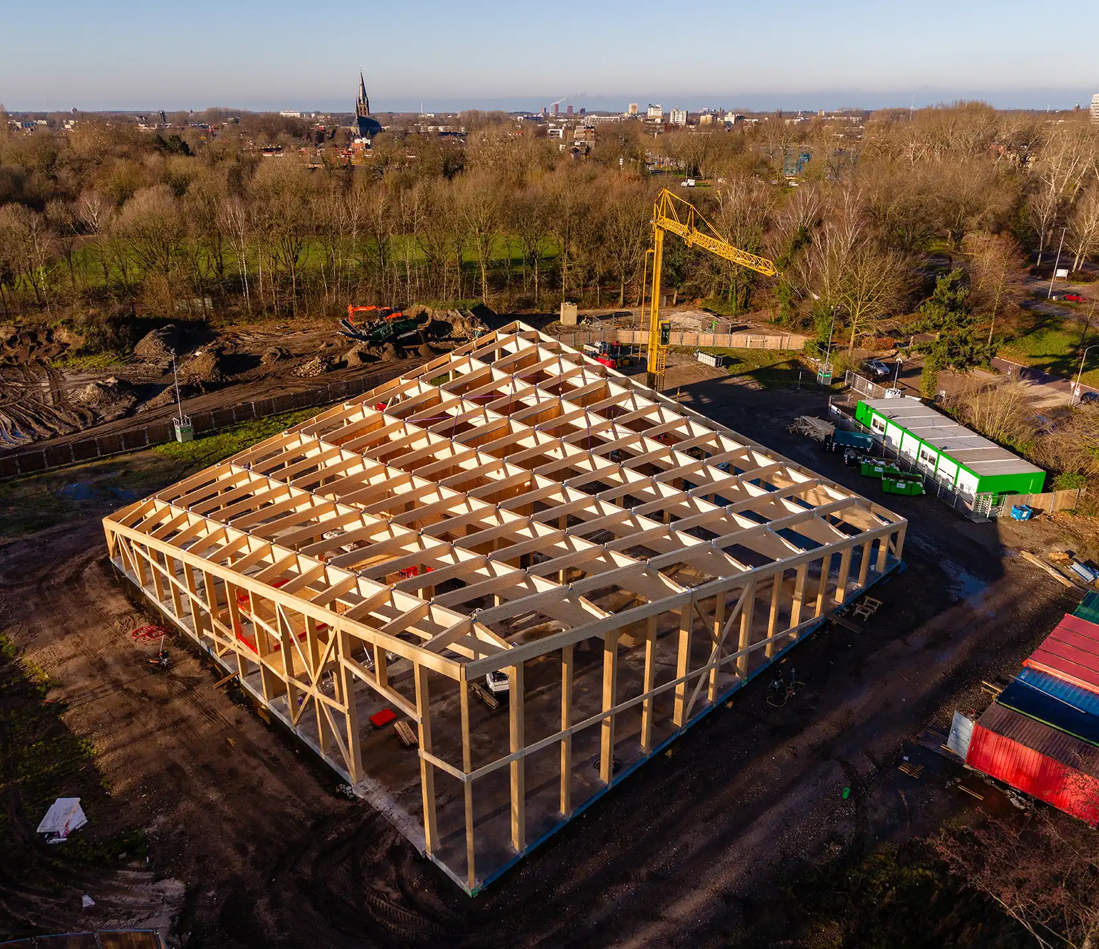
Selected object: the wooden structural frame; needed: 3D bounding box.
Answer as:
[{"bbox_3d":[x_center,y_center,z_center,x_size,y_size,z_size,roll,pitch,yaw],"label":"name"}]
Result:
[{"bbox_3d":[-3.264,1.285,63.082,41.400,11.500,41.500,-21,30,-41],"label":"wooden structural frame"}]

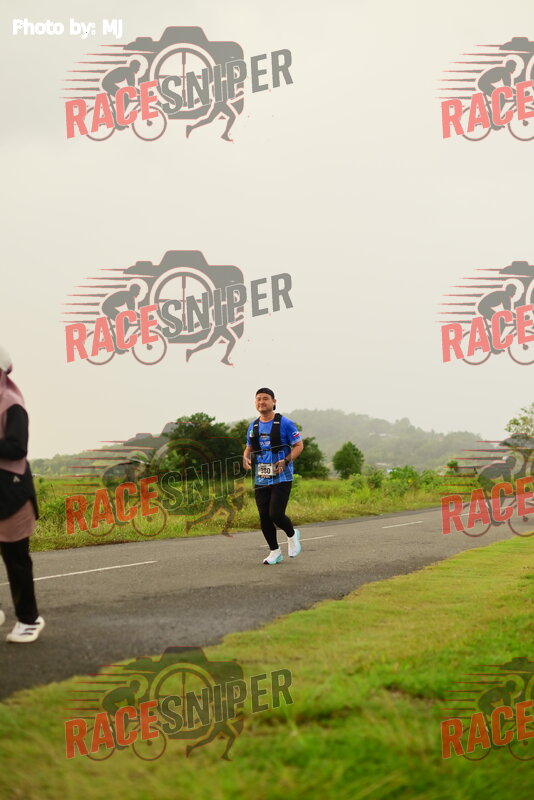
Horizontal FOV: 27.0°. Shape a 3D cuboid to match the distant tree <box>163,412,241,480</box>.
[{"bbox_3d":[-4.285,3.138,75.000,5.400,4.500,4.800,0,-4,0],"label":"distant tree"}]

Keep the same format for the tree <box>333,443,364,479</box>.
[{"bbox_3d":[6.450,4.830,88.000,2.530,3.010,2.530,0,-4,0],"label":"tree"}]

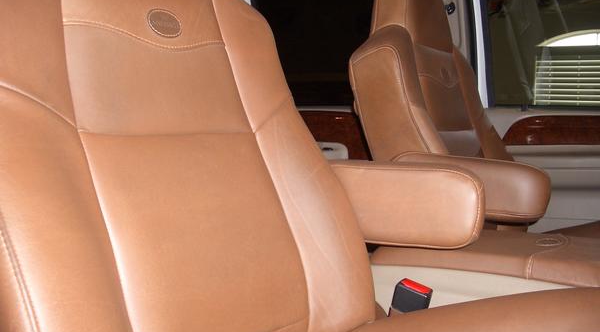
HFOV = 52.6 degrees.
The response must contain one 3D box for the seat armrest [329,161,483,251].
[{"bbox_3d":[0.117,0.054,0.961,0.335,0.117,0.090,1,4,25],"label":"seat armrest"}]

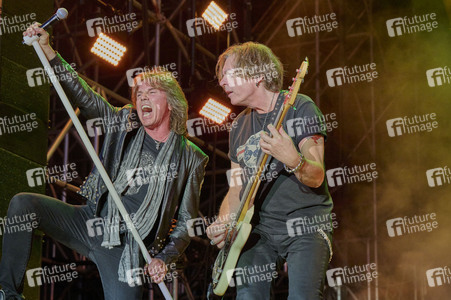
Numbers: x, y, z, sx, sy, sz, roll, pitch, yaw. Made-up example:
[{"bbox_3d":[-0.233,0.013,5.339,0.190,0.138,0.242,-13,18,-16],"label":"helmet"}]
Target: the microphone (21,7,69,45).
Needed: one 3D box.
[{"bbox_3d":[-0.809,-0.551,5.050,0.250,0.051,0.051,-37,0,5],"label":"microphone"}]

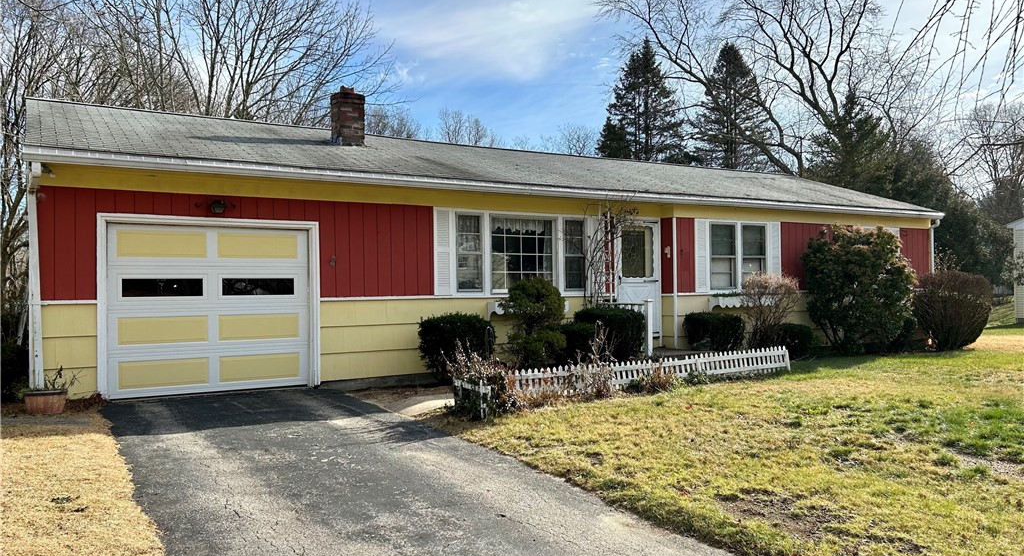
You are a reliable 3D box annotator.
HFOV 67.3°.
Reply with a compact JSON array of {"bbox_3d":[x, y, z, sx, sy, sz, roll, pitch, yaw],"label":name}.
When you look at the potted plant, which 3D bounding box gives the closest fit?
[{"bbox_3d":[-5.197,1.270,8.680,0.600,0.530,0.520,0,-1,-32],"label":"potted plant"}]

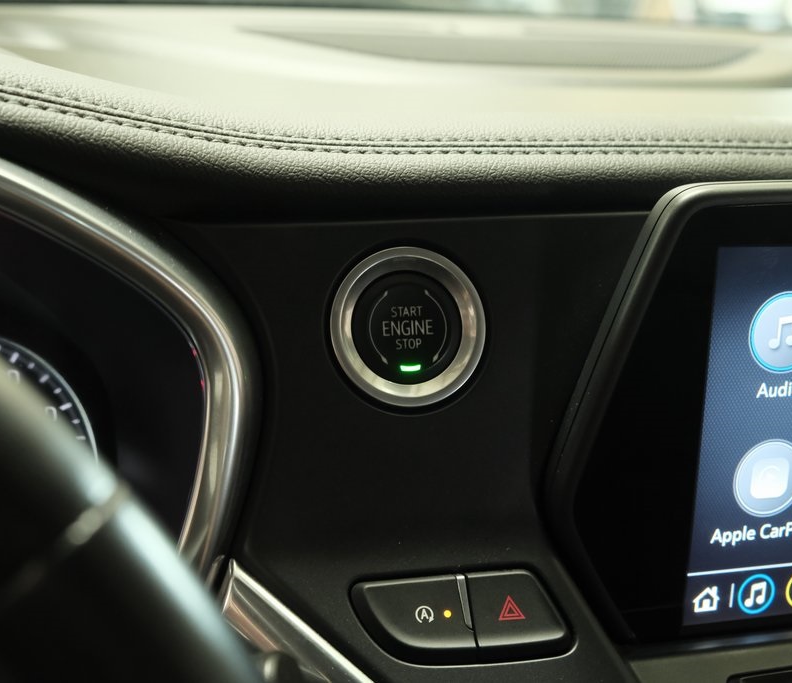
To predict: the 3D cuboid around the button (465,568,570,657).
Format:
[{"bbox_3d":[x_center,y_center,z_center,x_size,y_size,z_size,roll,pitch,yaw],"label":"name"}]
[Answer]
[{"bbox_3d":[0.030,0.069,0.304,0.025,0.019,0.007,-1,-21,-14],"label":"button"}]

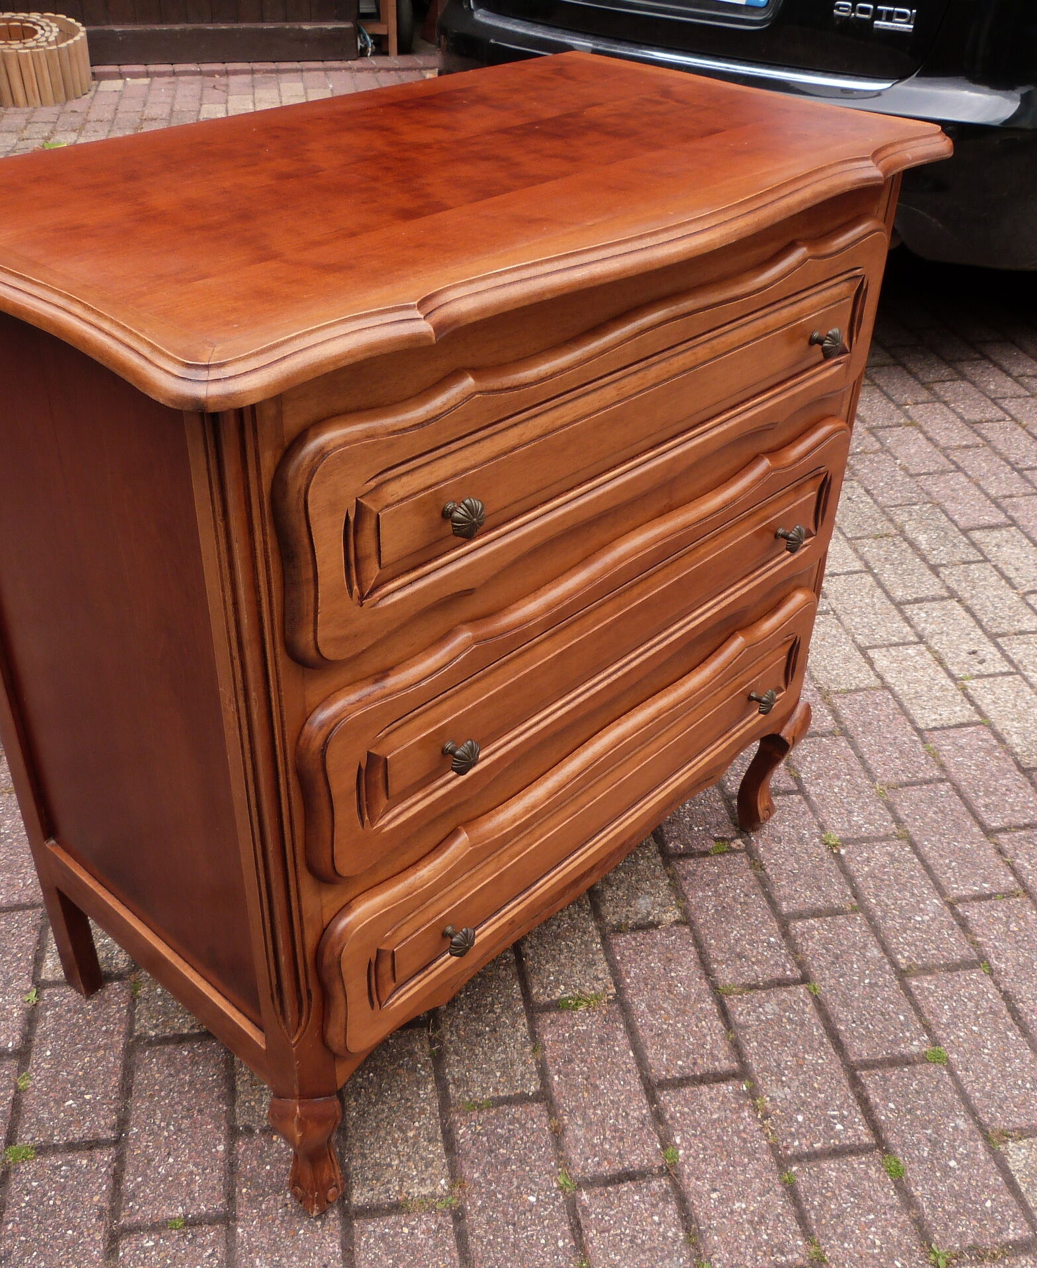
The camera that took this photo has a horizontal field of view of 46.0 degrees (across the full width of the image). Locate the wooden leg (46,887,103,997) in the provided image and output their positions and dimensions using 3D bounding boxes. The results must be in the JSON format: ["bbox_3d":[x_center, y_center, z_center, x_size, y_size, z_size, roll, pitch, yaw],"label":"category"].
[{"bbox_3d":[-0.459,0.305,1.264,0.036,0.168,0.026,29,43,34],"label":"wooden leg"}]

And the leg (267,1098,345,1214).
[{"bbox_3d":[-0.182,0.446,1.069,0.065,0.173,0.070,1,35,-2],"label":"leg"}]

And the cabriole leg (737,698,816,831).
[{"bbox_3d":[0.312,0.162,1.506,0.070,0.173,0.063,1,35,-2],"label":"cabriole leg"}]

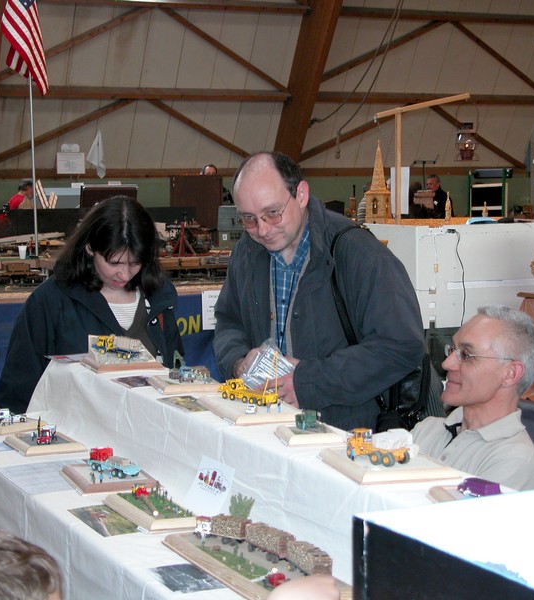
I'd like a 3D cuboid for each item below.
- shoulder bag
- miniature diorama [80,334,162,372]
[{"bbox_3d":[0.292,0.106,3.520,0.300,0.560,0.220,-5,8,-37],"label":"shoulder bag"},{"bbox_3d":[-0.400,0.140,3.940,0.200,0.085,0.210,-2,7,-19],"label":"miniature diorama"}]

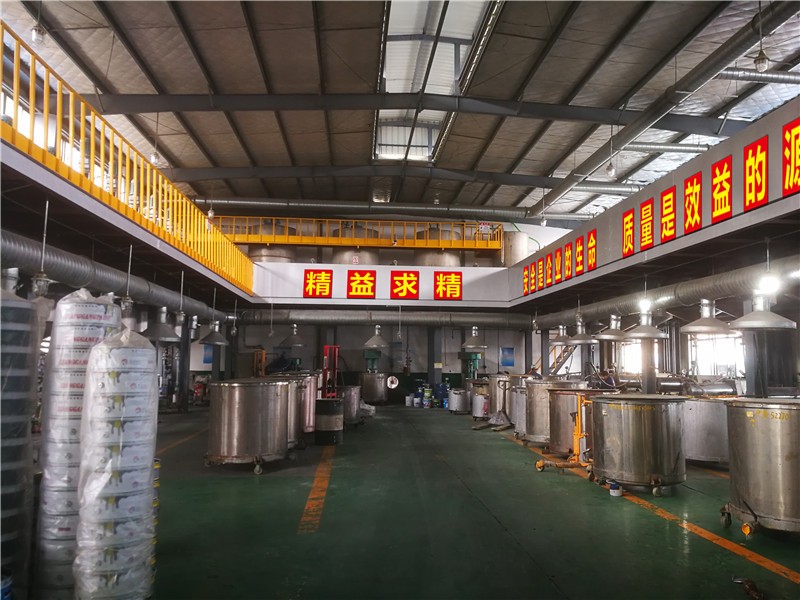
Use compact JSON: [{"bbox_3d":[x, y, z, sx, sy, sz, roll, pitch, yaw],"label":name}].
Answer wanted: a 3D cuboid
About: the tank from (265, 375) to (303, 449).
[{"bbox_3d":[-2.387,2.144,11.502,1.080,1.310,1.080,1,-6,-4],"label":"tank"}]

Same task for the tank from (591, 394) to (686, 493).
[{"bbox_3d":[3.259,1.938,8.532,1.220,1.210,1.220,1,-6,-4],"label":"tank"}]

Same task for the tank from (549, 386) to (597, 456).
[{"bbox_3d":[3.386,2.248,11.522,1.270,1.240,1.270,1,-6,-4],"label":"tank"}]

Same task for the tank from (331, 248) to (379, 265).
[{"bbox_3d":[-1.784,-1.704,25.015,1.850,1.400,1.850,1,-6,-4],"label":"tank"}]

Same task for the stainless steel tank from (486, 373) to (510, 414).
[{"bbox_3d":[2.889,2.880,18.275,0.700,1.270,0.700,1,-6,-4],"label":"stainless steel tank"}]

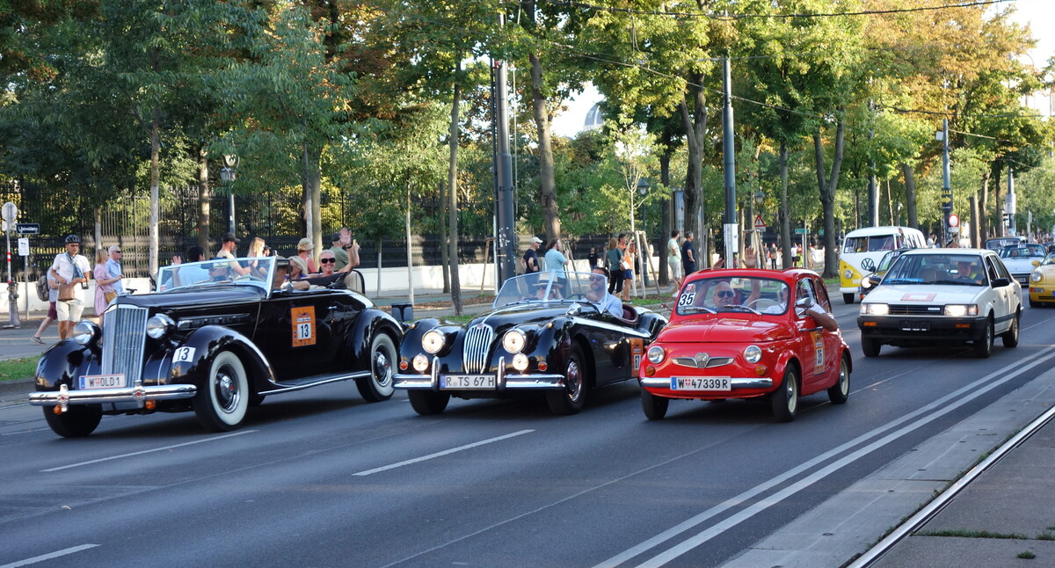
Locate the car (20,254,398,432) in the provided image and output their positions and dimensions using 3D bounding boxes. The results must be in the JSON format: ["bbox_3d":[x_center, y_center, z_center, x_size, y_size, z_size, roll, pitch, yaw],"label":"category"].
[{"bbox_3d":[-2.672,0.495,17.538,1.830,1.530,4.900,-1,1,21],"label":"car"}]

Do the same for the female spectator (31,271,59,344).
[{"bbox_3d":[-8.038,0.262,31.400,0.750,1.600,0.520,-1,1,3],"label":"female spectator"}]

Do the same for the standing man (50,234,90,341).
[{"bbox_3d":[-7.139,0.144,28.800,0.620,1.830,0.450,-2,1,-21],"label":"standing man"}]

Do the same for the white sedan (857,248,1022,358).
[{"bbox_3d":[5.660,0.227,25.150,1.645,1.390,4.200,-1,1,22],"label":"white sedan"}]

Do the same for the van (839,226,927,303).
[{"bbox_3d":[9.419,-0.521,48.505,1.740,1.940,4.280,-1,1,20],"label":"van"}]

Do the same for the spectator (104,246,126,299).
[{"bbox_3d":[-7.564,0.160,34.012,0.330,1.730,0.480,-1,1,13],"label":"spectator"}]

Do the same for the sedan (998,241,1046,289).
[{"bbox_3d":[15.609,-0.567,57.937,1.700,1.320,4.200,-1,1,22],"label":"sedan"}]

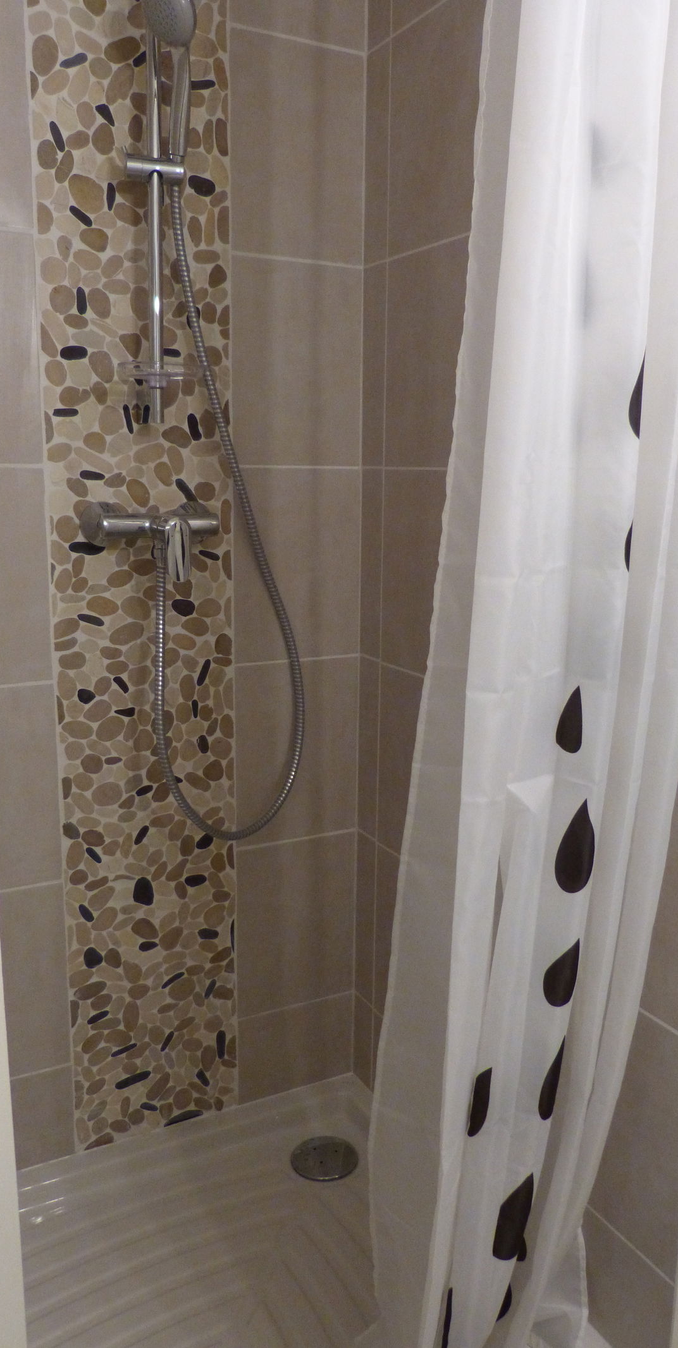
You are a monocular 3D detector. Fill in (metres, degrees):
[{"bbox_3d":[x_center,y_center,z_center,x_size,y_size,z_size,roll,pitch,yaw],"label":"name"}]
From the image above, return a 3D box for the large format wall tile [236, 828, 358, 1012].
[{"bbox_3d":[-0.078,0.455,1.788,0.230,0.324,0.010,-6,13,-28],"label":"large format wall tile"}]

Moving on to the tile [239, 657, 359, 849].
[{"bbox_3d":[-0.074,0.135,1.721,0.230,0.324,0.010,-6,13,-28],"label":"tile"}]

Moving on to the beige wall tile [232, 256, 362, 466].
[{"bbox_3d":[-0.067,-0.500,1.588,0.230,0.319,0.010,-6,13,-28],"label":"beige wall tile"}]

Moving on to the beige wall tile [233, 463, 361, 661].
[{"bbox_3d":[-0.071,-0.184,1.655,0.230,0.321,0.010,-6,13,-28],"label":"beige wall tile"}]

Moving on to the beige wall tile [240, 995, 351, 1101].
[{"bbox_3d":[-0.081,0.701,1.840,0.230,0.172,0.010,-6,13,-28],"label":"beige wall tile"}]

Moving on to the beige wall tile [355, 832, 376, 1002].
[{"bbox_3d":[0.051,0.453,1.808,0.010,0.324,0.070,-6,13,-28],"label":"beige wall tile"}]

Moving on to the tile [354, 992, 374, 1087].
[{"bbox_3d":[0.048,0.699,1.860,0.010,0.172,0.070,-6,13,-28],"label":"tile"}]

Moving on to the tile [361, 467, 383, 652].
[{"bbox_3d":[0.058,-0.186,1.674,0.010,0.321,0.070,-6,13,-28],"label":"tile"}]

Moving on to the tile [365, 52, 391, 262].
[{"bbox_3d":[0.065,-0.816,1.542,0.010,0.316,0.070,-6,13,-28],"label":"tile"}]

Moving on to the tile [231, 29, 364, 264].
[{"bbox_3d":[-0.064,-0.814,1.523,0.230,0.316,0.010,-6,13,-28],"label":"tile"}]

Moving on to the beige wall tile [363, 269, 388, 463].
[{"bbox_3d":[0.062,-0.502,1.608,0.010,0.319,0.070,-6,13,-28],"label":"beige wall tile"}]

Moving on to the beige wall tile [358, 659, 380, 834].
[{"bbox_3d":[0.055,0.132,1.741,0.010,0.324,0.070,-6,13,-28],"label":"beige wall tile"}]

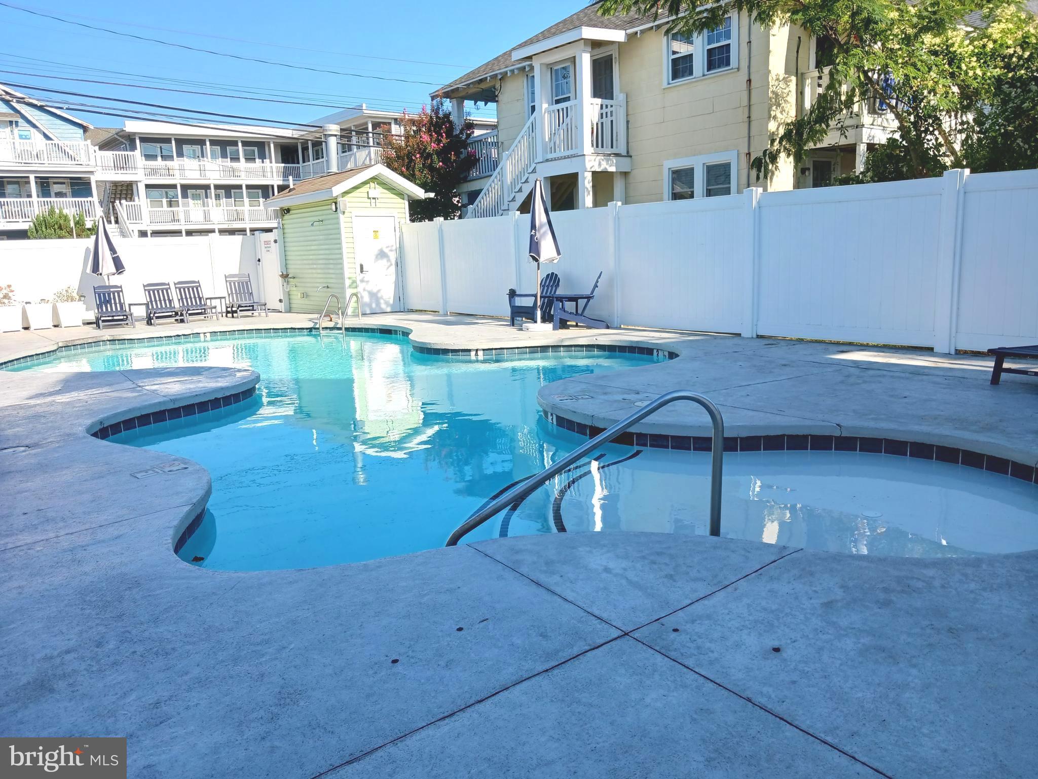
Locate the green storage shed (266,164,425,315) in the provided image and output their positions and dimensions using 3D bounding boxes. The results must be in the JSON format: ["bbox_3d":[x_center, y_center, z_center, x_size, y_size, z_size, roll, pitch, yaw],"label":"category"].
[{"bbox_3d":[-3.878,-3.262,17.996,2.090,3.030,3.550,-10,12,-37],"label":"green storage shed"}]

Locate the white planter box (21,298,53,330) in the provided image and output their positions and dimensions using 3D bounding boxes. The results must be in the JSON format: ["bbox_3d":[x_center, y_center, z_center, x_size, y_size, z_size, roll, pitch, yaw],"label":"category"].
[{"bbox_3d":[-9.799,-1.489,16.500,0.500,0.530,0.500,-10,13,-36],"label":"white planter box"}]

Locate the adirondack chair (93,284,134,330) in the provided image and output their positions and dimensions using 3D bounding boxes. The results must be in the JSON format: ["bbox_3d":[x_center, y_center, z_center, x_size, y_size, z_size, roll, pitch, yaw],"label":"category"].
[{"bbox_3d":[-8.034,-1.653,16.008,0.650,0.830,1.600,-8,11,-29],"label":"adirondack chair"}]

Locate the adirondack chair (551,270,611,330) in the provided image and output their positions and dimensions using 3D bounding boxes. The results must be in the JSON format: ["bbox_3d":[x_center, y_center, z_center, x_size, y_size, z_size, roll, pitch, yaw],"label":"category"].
[{"bbox_3d":[0.966,-1.405,12.627,0.900,0.890,0.760,-1,10,4],"label":"adirondack chair"}]

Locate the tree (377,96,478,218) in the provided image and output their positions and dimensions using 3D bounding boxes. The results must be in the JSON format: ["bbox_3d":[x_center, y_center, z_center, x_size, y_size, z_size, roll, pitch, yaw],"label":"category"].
[{"bbox_3d":[-2.142,-4.567,19.823,2.250,4.835,2.250,-2,10,0],"label":"tree"}]

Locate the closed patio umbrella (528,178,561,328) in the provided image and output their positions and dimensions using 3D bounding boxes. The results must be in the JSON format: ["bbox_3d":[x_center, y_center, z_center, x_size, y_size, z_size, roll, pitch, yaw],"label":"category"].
[{"bbox_3d":[0.350,-2.069,12.451,0.530,2.281,0.500,-2,10,0],"label":"closed patio umbrella"}]

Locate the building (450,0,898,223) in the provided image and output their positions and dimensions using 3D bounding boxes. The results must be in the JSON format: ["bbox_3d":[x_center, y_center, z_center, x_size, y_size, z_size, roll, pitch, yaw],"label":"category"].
[{"bbox_3d":[4.534,-6.105,18.918,7.600,7.700,12.200,-10,12,-37],"label":"building"}]

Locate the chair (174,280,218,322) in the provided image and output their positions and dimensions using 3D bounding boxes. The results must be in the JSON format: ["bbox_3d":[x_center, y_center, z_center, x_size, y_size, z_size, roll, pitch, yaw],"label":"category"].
[{"bbox_3d":[-6.834,-1.896,17.117,0.670,0.840,1.500,-8,11,-30],"label":"chair"}]

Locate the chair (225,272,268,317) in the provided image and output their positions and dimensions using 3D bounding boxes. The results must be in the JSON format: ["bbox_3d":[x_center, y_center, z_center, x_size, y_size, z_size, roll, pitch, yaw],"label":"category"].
[{"bbox_3d":[-6.038,-2.063,17.805,0.670,0.880,1.500,-8,11,-30],"label":"chair"}]

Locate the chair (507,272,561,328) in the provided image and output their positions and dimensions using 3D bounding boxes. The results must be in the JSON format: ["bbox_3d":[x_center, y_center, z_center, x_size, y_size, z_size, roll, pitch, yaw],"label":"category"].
[{"bbox_3d":[0.347,-1.464,13.159,0.860,0.845,0.760,-11,13,-42],"label":"chair"}]

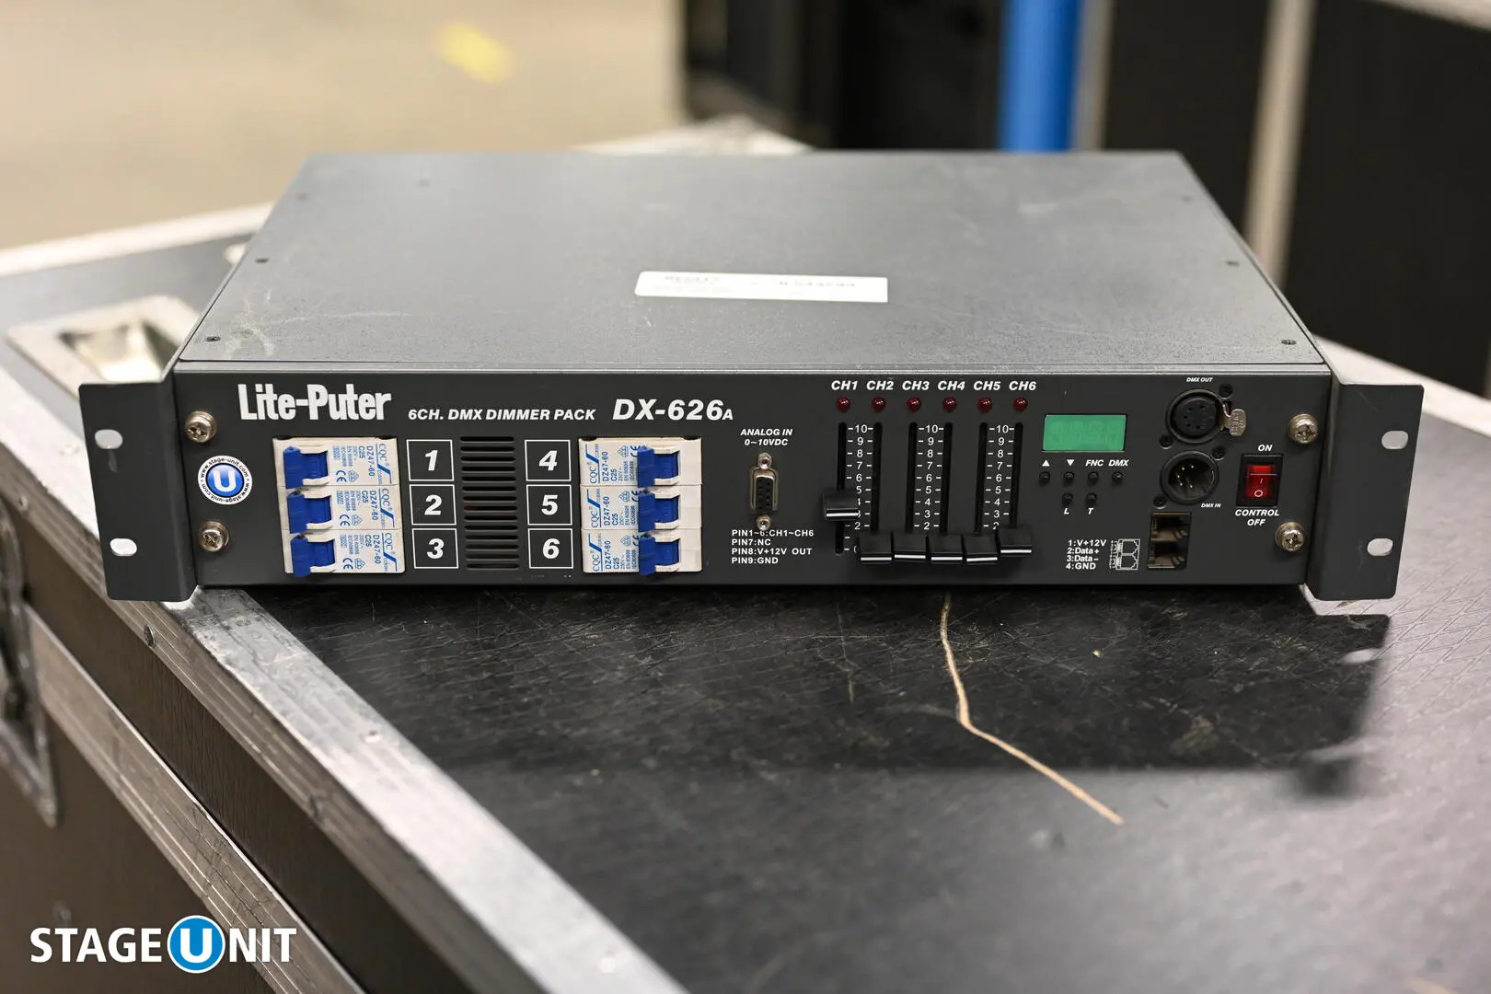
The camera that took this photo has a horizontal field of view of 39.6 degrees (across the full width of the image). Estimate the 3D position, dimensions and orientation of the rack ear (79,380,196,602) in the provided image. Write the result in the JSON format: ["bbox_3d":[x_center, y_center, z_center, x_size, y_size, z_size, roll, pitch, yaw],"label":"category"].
[{"bbox_3d":[-0.223,-0.003,0.762,0.031,0.088,0.013,0,25,0],"label":"rack ear"}]

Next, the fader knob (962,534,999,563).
[{"bbox_3d":[0.088,0.020,0.775,0.012,0.006,0.013,0,25,0],"label":"fader knob"}]

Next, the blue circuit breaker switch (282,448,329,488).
[{"bbox_3d":[-0.161,-0.011,0.760,0.014,0.014,0.009,0,25,0],"label":"blue circuit breaker switch"}]

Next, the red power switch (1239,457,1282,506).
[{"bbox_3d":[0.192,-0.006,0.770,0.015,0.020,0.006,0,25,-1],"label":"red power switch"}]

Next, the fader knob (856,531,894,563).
[{"bbox_3d":[0.049,0.020,0.776,0.012,0.010,0.010,0,25,-1],"label":"fader knob"}]

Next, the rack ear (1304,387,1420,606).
[{"bbox_3d":[0.229,-0.003,0.767,0.032,0.088,0.013,0,25,-1],"label":"rack ear"}]

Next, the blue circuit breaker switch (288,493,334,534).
[{"bbox_3d":[-0.161,0.005,0.769,0.016,0.015,0.009,0,25,-1],"label":"blue circuit breaker switch"}]

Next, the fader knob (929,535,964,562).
[{"bbox_3d":[0.075,0.020,0.774,0.012,0.006,0.013,0,25,0],"label":"fader knob"}]

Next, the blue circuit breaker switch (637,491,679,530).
[{"bbox_3d":[-0.032,0.005,0.771,0.015,0.015,0.009,0,25,-1],"label":"blue circuit breaker switch"}]

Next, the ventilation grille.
[{"bbox_3d":[-0.095,0.002,0.773,0.021,0.055,0.003,0,25,0],"label":"ventilation grille"}]

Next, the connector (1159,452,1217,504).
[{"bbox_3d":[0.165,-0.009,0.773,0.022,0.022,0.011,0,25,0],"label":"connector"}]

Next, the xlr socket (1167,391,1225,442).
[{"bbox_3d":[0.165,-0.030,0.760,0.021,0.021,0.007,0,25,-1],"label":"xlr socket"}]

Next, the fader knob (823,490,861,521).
[{"bbox_3d":[0.036,0.004,0.766,0.012,0.006,0.013,0,25,0],"label":"fader knob"}]

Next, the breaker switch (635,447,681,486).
[{"bbox_3d":[-0.032,-0.011,0.761,0.015,0.014,0.009,0,25,0],"label":"breaker switch"}]

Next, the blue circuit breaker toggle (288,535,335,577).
[{"bbox_3d":[-0.162,0.022,0.776,0.015,0.014,0.010,0,26,0],"label":"blue circuit breaker toggle"}]

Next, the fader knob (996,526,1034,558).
[{"bbox_3d":[0.101,0.017,0.773,0.012,0.006,0.013,0,25,0],"label":"fader knob"}]

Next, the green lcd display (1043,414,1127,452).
[{"bbox_3d":[0.125,-0.024,0.762,0.030,0.015,0.003,0,25,-1],"label":"green lcd display"}]

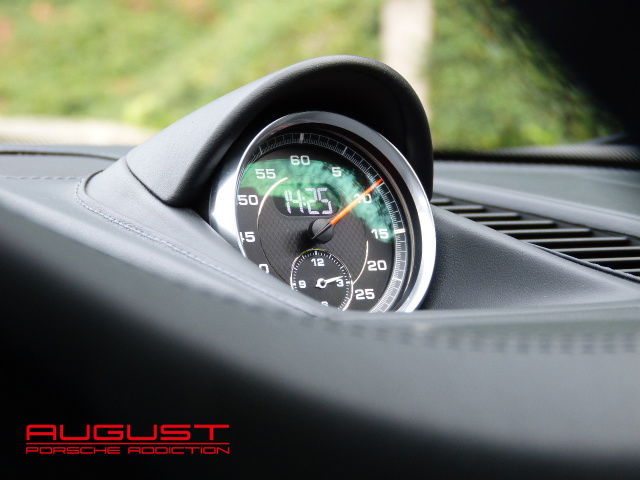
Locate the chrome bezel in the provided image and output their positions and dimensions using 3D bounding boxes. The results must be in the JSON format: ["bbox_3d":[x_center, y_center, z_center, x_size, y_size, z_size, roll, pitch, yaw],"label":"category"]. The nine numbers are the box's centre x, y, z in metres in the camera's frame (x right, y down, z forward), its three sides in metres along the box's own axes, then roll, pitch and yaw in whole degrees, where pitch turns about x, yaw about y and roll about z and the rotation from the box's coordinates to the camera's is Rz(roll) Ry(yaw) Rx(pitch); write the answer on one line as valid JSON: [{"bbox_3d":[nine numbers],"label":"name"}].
[{"bbox_3d":[0.001,-0.003,0.737,0.080,0.080,0.016,-1,-17,-33],"label":"chrome bezel"}]

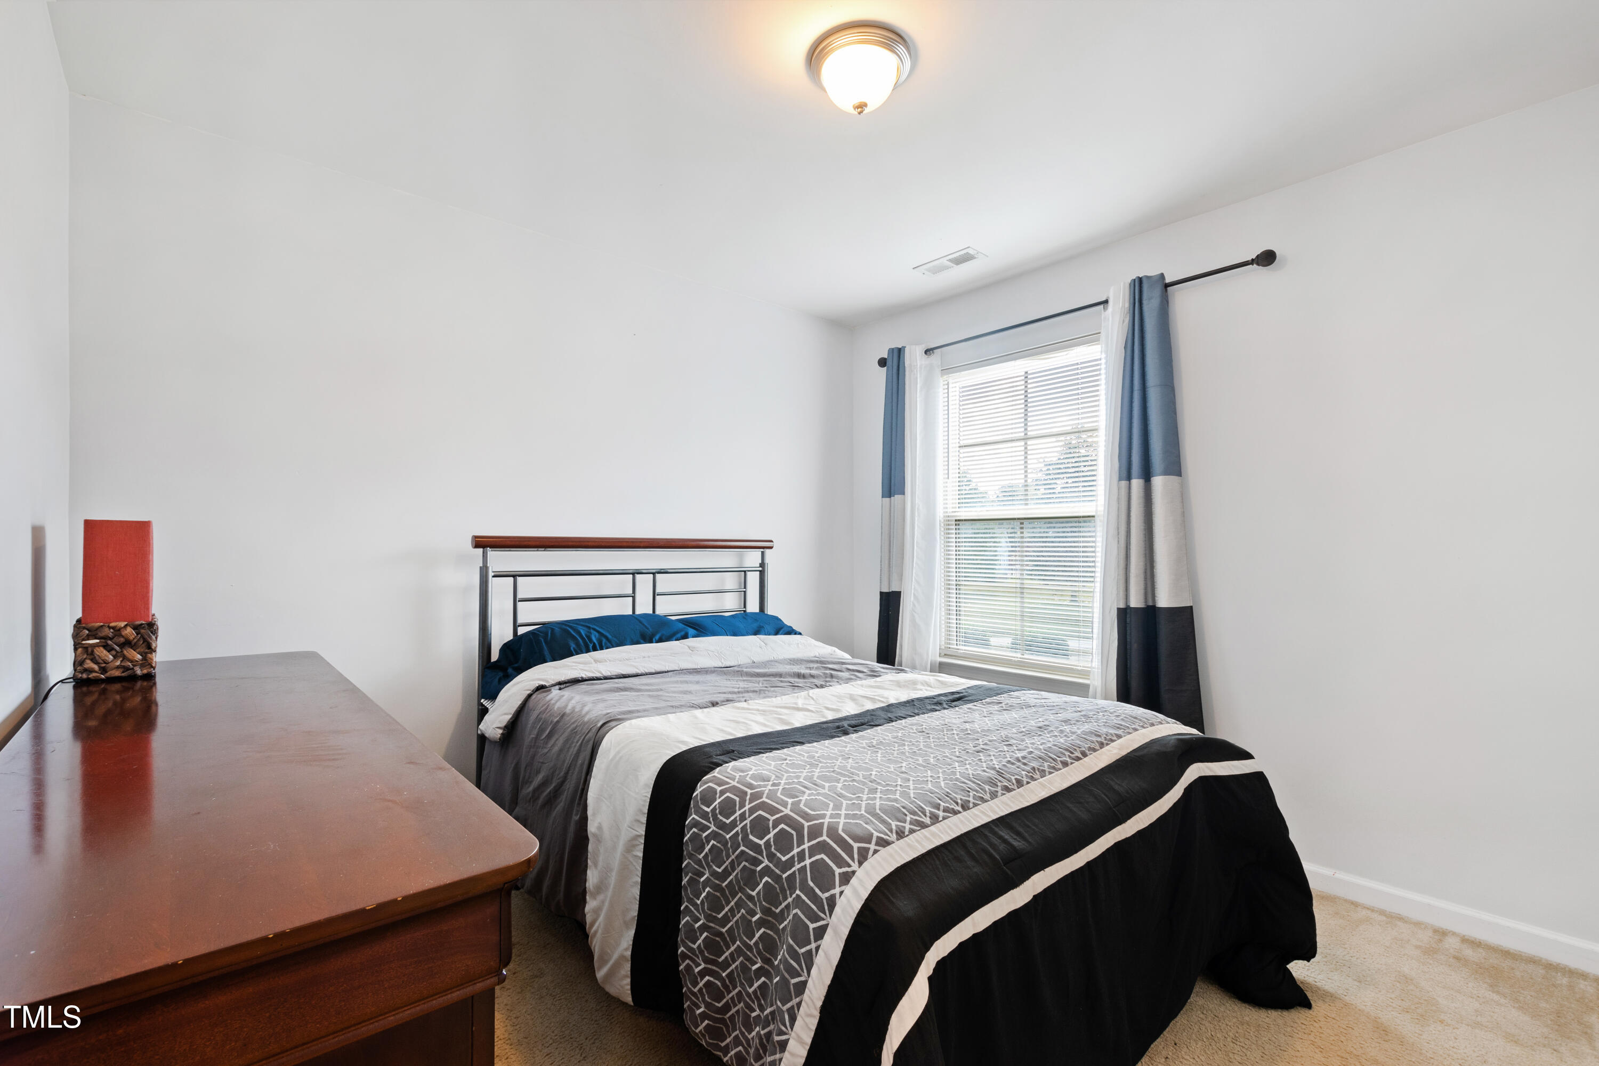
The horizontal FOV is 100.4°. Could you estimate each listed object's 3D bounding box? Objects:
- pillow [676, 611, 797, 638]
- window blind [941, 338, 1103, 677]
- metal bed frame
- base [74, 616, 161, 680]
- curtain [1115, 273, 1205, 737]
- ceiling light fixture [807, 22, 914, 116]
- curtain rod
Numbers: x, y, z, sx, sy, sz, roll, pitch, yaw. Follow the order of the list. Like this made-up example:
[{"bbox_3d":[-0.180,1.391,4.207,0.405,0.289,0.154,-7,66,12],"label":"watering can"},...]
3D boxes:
[{"bbox_3d":[-0.198,0.471,2.930,0.680,0.210,0.430,0,-1,-43],"label":"pillow"},{"bbox_3d":[1.038,-0.106,3.122,0.050,1.450,0.880,0,-1,-43],"label":"window blind"},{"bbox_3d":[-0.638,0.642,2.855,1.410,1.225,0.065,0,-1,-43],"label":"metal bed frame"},{"bbox_3d":[-1.505,0.254,1.479,0.132,0.124,0.130,0,-1,-38],"label":"base"},{"bbox_3d":[1.385,0.080,2.569,0.100,2.130,0.340,0,-1,-43],"label":"curtain"},{"bbox_3d":[0.154,-1.130,1.682,0.264,0.150,0.264,-1,-1,0],"label":"ceiling light fixture"},{"bbox_3d":[1.042,-0.935,2.953,0.090,0.060,1.800,0,-1,-43],"label":"curtain rod"}]

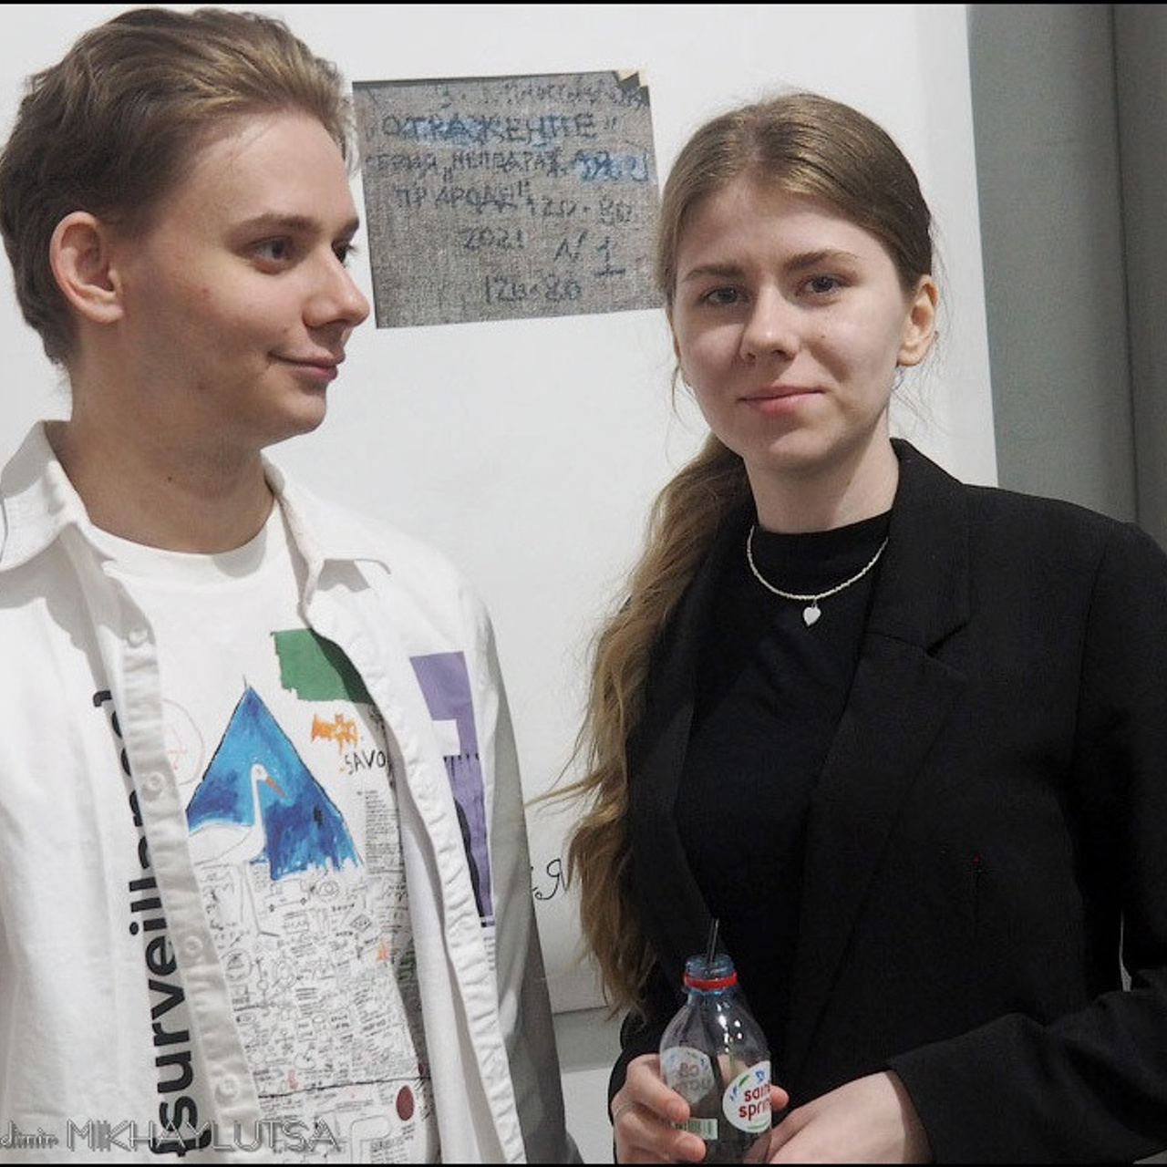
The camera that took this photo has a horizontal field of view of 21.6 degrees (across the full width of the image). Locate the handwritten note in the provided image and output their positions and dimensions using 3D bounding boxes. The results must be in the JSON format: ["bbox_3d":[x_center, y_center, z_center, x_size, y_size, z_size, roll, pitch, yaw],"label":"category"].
[{"bbox_3d":[-0.054,-0.306,2.420,0.245,0.193,0.006,-6,1,-18],"label":"handwritten note"}]

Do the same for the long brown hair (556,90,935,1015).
[{"bbox_3d":[0.108,-0.021,1.920,0.240,0.560,0.220,-4,3,15],"label":"long brown hair"}]

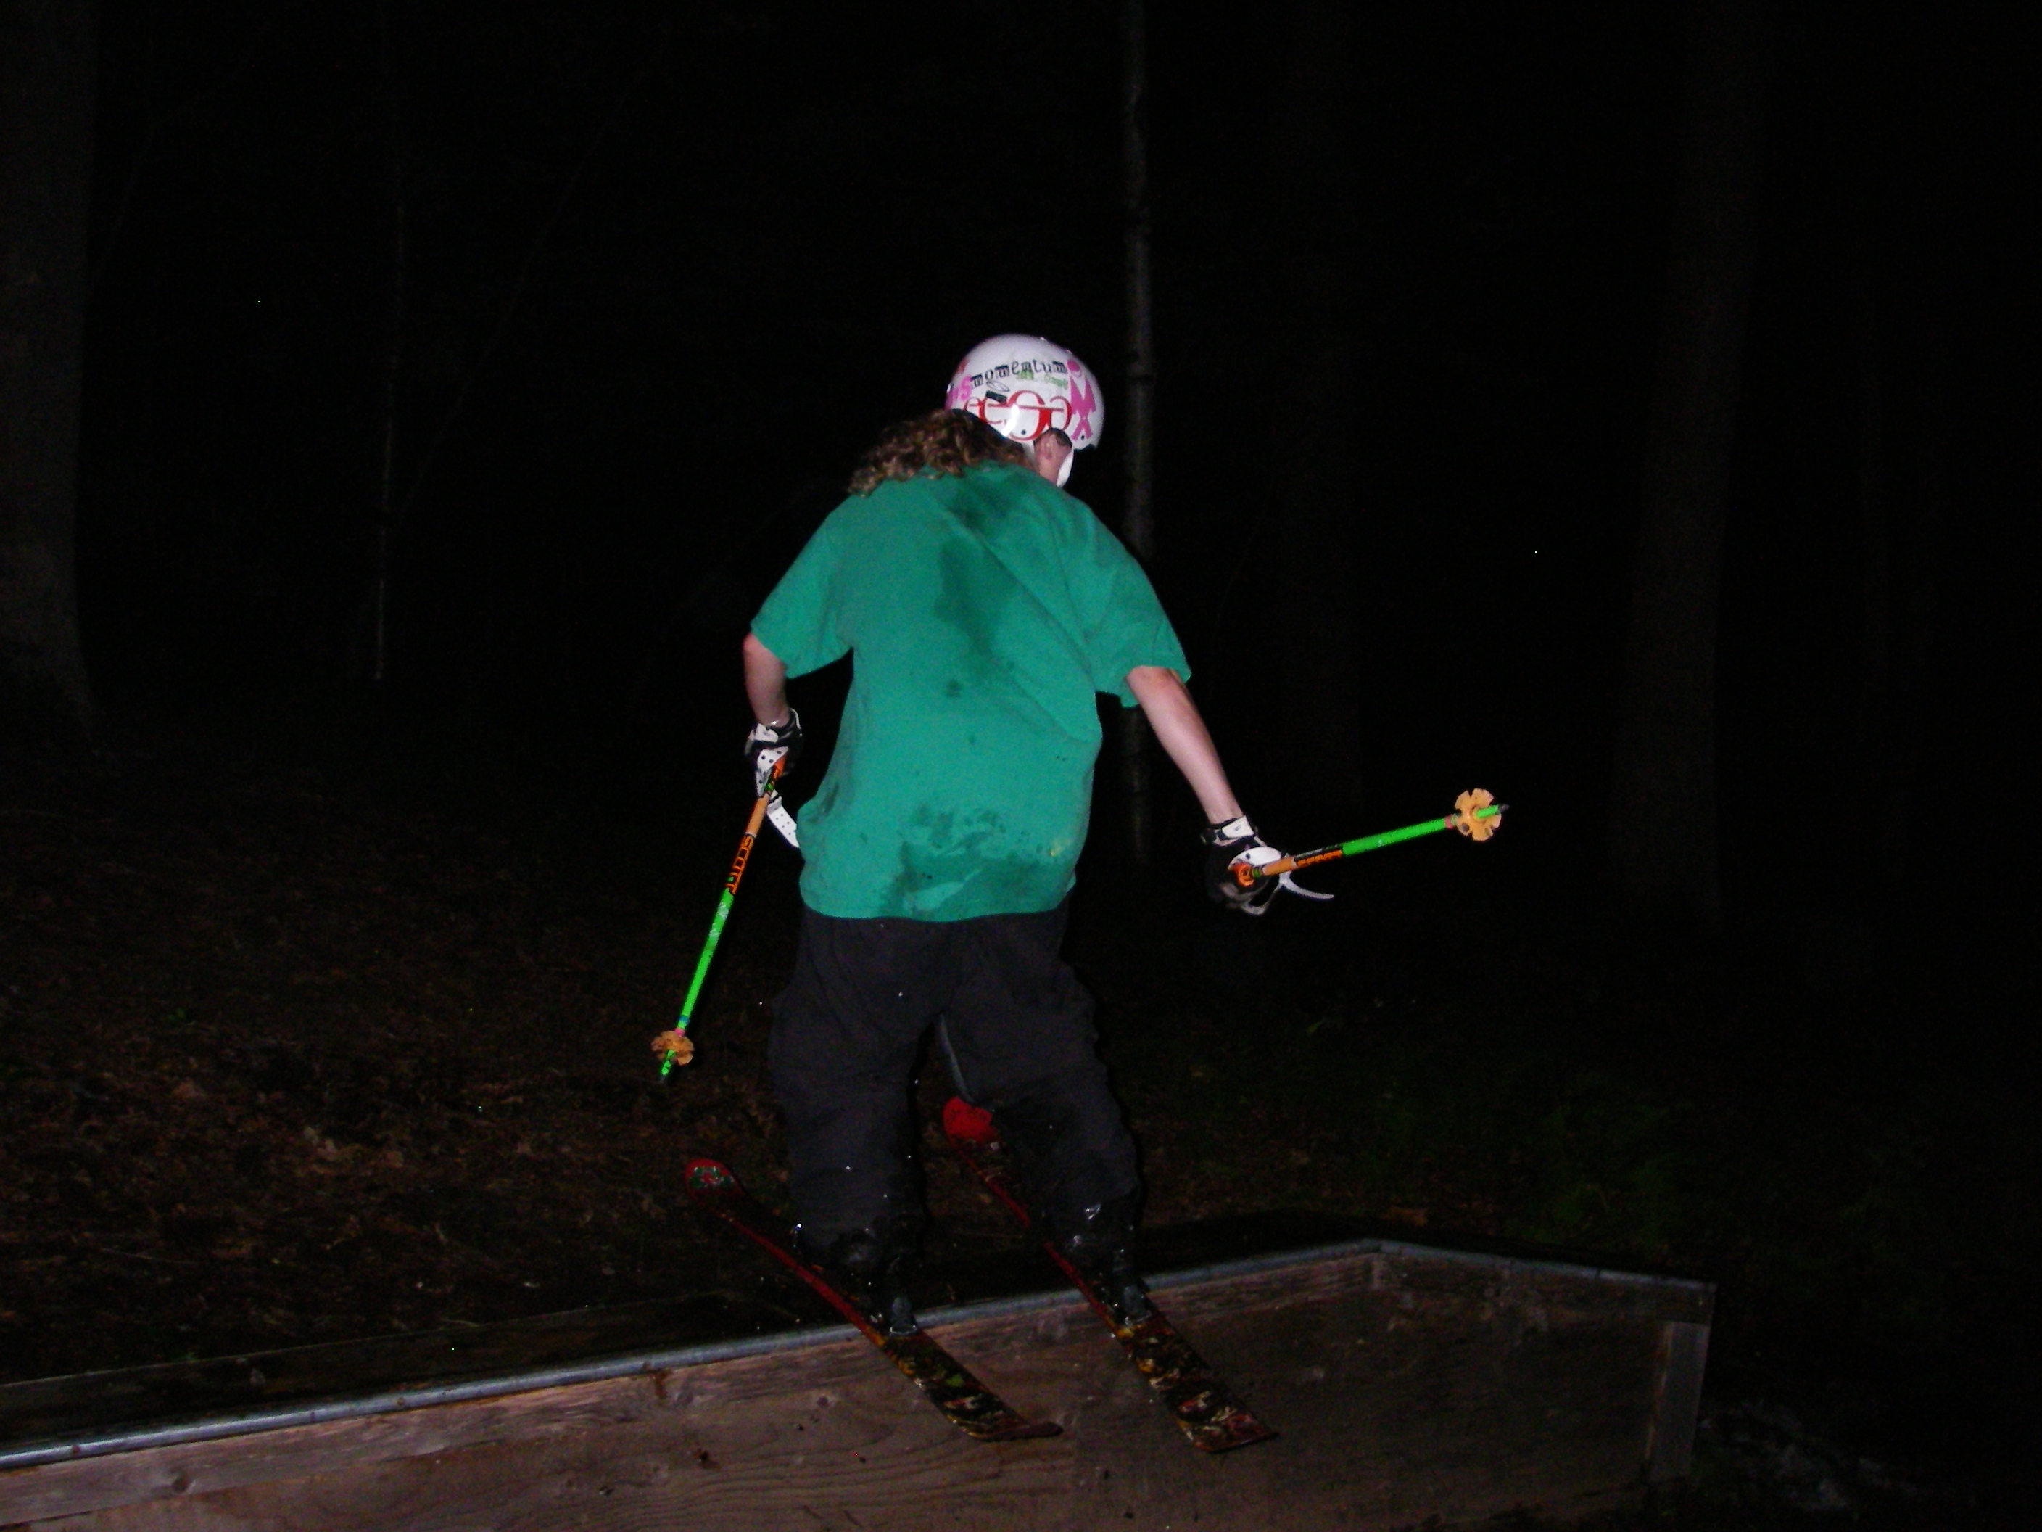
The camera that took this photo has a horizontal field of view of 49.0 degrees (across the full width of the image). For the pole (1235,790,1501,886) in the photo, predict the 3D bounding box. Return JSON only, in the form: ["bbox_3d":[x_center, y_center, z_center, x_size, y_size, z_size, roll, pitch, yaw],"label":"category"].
[{"bbox_3d":[0.443,0.121,3.130,0.070,0.070,1.050,-2,-7,-14],"label":"pole"}]

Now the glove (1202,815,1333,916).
[{"bbox_3d":[0.376,0.157,3.520,0.185,0.155,0.130,-8,6,7],"label":"glove"}]

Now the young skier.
[{"bbox_3d":[0.000,0.110,3.650,0.880,1.600,0.620,-1,6,-5],"label":"young skier"}]

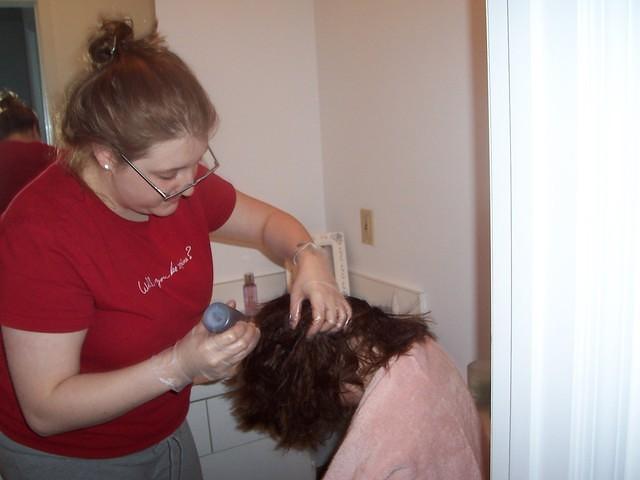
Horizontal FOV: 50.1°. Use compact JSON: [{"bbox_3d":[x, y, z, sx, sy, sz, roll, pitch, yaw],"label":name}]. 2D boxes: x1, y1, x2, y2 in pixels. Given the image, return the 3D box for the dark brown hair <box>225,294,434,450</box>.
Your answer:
[{"bbox_3d":[-0.006,0.178,1.100,0.295,0.200,0.220,-39,6,3],"label":"dark brown hair"}]

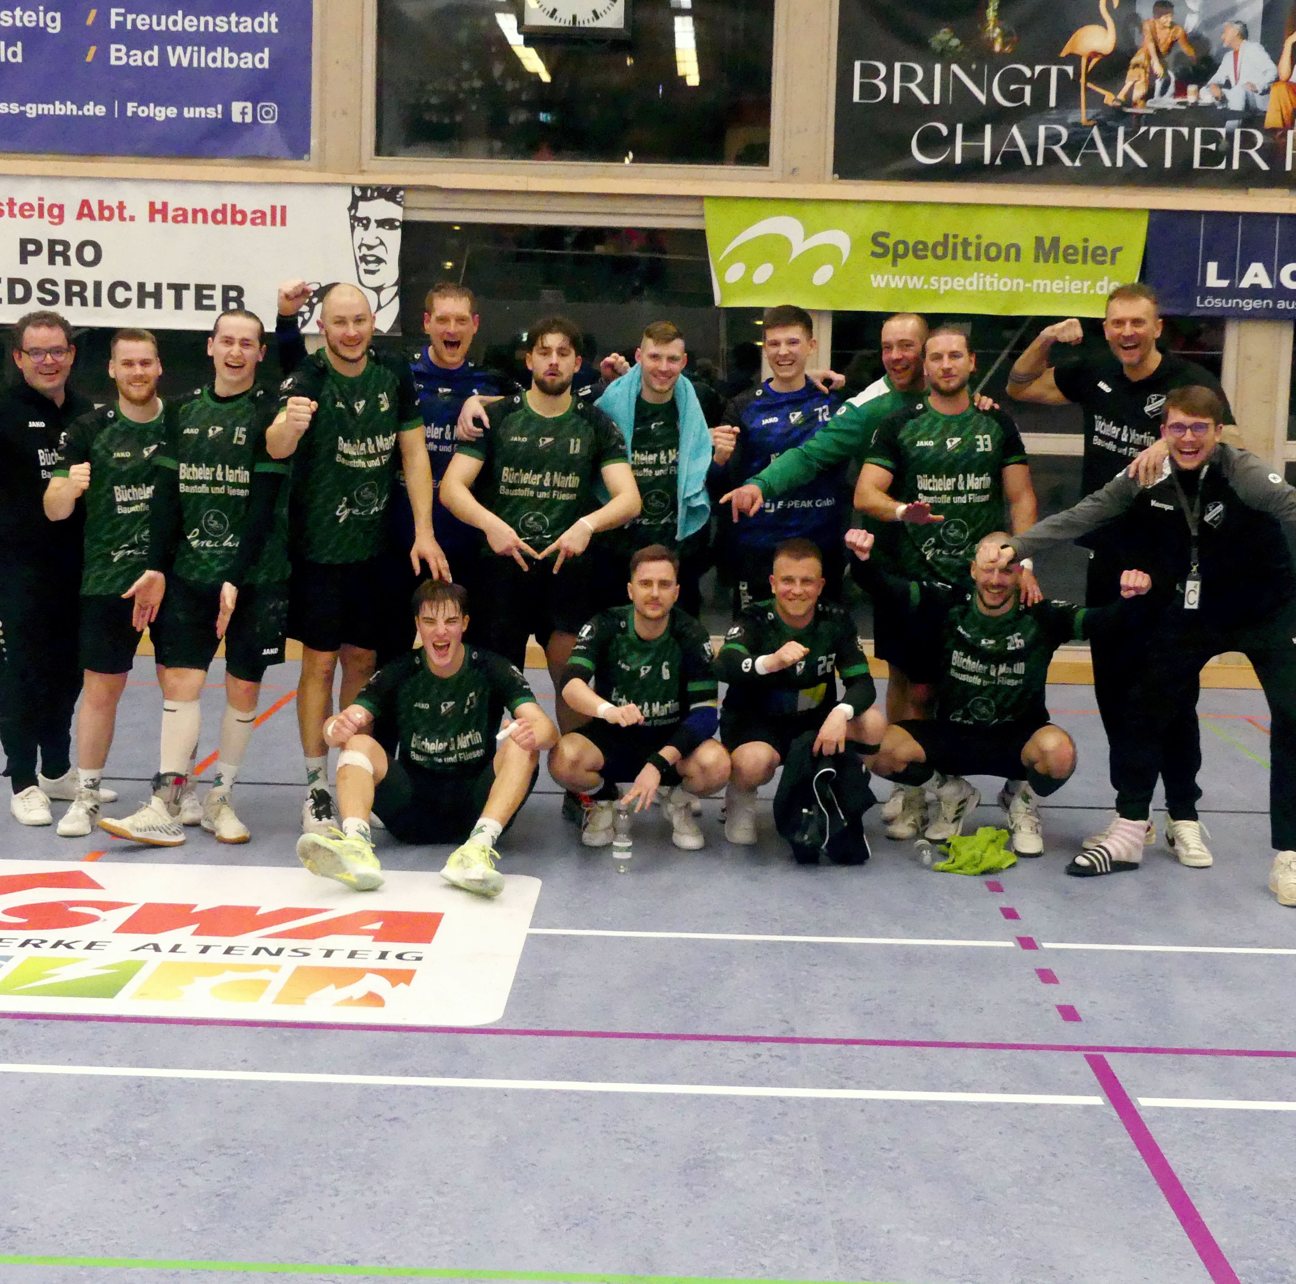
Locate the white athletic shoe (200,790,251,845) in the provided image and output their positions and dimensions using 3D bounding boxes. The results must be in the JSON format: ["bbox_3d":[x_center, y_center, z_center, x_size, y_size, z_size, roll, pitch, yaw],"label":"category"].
[{"bbox_3d":[-1.504,0.620,7.350,0.110,0.120,0.300,-2,8,-24],"label":"white athletic shoe"}]

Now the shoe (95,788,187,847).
[{"bbox_3d":[-1.735,0.605,7.141,0.310,0.130,0.110,13,3,-20],"label":"shoe"}]

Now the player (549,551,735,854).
[{"bbox_3d":[-0.019,0.185,7.308,0.620,1.030,0.820,1,7,-2],"label":"player"}]

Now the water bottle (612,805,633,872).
[{"bbox_3d":[-0.084,0.652,6.961,0.067,0.222,0.067,2,7,1],"label":"water bottle"}]

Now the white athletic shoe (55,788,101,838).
[{"bbox_3d":[-2.010,0.603,7.384,0.110,0.120,0.300,1,7,-1],"label":"white athletic shoe"}]

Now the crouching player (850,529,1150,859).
[{"bbox_3d":[1.262,0.166,7.549,1.060,1.110,0.780,2,7,6],"label":"crouching player"}]

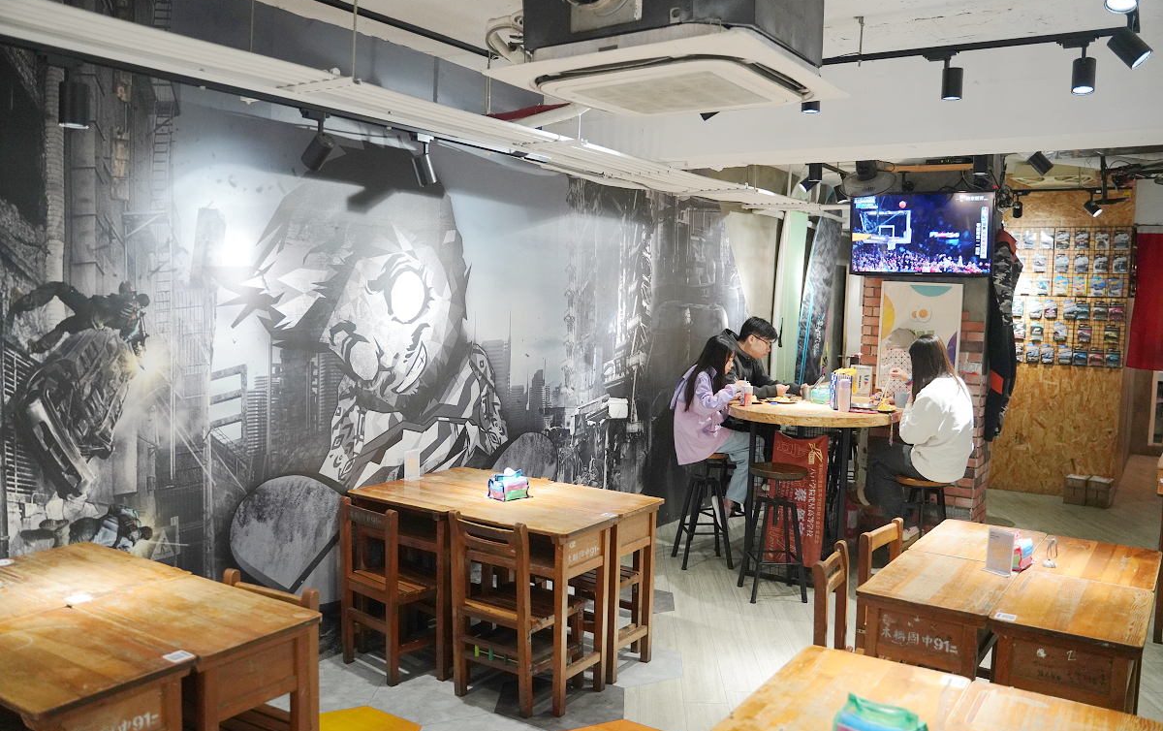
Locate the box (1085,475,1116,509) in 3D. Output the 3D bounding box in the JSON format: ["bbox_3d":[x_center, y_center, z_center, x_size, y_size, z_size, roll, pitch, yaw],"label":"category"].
[{"bbox_3d":[4.430,1.078,7.711,0.170,0.220,0.280,5,5,38],"label":"box"}]

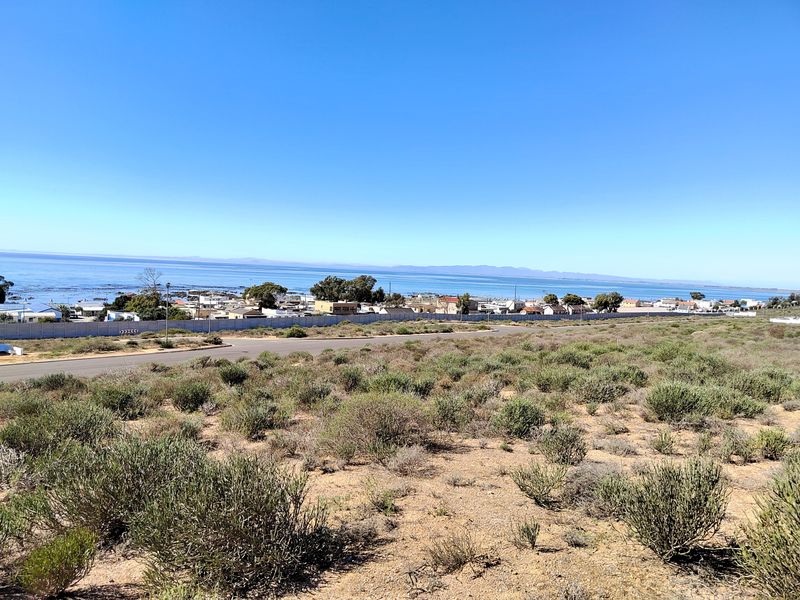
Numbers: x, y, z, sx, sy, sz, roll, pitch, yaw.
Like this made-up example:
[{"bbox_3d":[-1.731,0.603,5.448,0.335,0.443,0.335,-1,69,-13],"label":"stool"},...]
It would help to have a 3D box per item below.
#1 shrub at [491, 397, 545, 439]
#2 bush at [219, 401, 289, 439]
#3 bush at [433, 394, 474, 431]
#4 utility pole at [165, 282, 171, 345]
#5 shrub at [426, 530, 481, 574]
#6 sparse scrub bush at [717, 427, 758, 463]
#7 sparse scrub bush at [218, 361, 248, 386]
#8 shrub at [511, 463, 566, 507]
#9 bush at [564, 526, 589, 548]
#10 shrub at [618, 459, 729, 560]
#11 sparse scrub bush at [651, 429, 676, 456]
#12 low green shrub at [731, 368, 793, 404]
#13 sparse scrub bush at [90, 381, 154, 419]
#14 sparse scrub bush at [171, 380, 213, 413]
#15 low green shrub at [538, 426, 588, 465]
[{"bbox_3d":[1.606,1.592,7.202,0.744,0.552,0.683,3,3,0],"label":"shrub"},{"bbox_3d":[-2.110,1.759,7.759,1.001,0.561,0.818,3,3,0],"label":"bush"},{"bbox_3d":[0.776,1.588,7.588,0.601,0.482,0.553,3,3,6],"label":"bush"},{"bbox_3d":[-17.211,1.008,39.373,0.320,4.611,0.320,1,3,-24],"label":"utility pole"},{"bbox_3d":[0.358,1.653,3.493,0.361,0.262,0.313,3,3,0],"label":"shrub"},{"bbox_3d":[3.560,1.512,5.583,0.400,0.372,0.368,5,4,33],"label":"sparse scrub bush"},{"bbox_3d":[-4.141,1.843,13.243,0.748,0.577,0.689,2,3,-17],"label":"sparse scrub bush"},{"bbox_3d":[1.205,1.605,4.622,0.477,0.364,0.414,3,3,0],"label":"shrub"},{"bbox_3d":[1.218,1.621,3.656,0.193,0.130,0.177,4,3,20],"label":"bush"},{"bbox_3d":[1.868,1.426,3.617,0.720,0.653,0.662,3,3,0],"label":"shrub"},{"bbox_3d":[2.972,1.586,5.998,0.271,0.277,0.249,4,4,27],"label":"sparse scrub bush"},{"bbox_3d":[6.283,1.470,9.203,1.075,0.573,0.989,5,4,35],"label":"low green shrub"},{"bbox_3d":[-4.840,1.708,9.281,1.120,0.613,1.030,1,4,-27],"label":"sparse scrub bush"},{"bbox_3d":[-3.870,1.781,9.914,0.731,0.615,0.671,3,3,0],"label":"sparse scrub bush"},{"bbox_3d":[1.830,1.628,5.948,0.548,0.408,0.504,3,3,0],"label":"low green shrub"}]

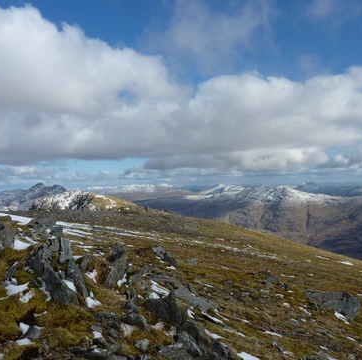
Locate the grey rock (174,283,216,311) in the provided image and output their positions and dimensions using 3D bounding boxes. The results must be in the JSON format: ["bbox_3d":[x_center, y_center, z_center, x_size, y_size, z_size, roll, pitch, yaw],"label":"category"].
[{"bbox_3d":[0.276,2.218,6.600,0.840,0.380,0.750,0,-1,0],"label":"grey rock"}]

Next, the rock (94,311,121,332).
[{"bbox_3d":[-0.943,1.816,4.450,0.360,0.250,0.300,0,-1,0],"label":"rock"}]

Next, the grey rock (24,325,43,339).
[{"bbox_3d":[-1.632,1.682,3.850,0.210,0.130,0.170,0,-1,0],"label":"grey rock"}]

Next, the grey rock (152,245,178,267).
[{"bbox_3d":[-0.447,2.047,9.400,0.700,0.500,0.450,0,-1,0],"label":"grey rock"}]

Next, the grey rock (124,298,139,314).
[{"bbox_3d":[-0.735,1.879,5.150,0.240,0.220,0.220,0,-1,0],"label":"grey rock"}]

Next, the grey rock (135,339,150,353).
[{"bbox_3d":[-0.439,1.886,3.950,0.160,0.150,0.150,0,-1,0],"label":"grey rock"}]

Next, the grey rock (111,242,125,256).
[{"bbox_3d":[-1.334,1.483,7.400,0.300,0.280,0.280,0,-1,0],"label":"grey rock"}]

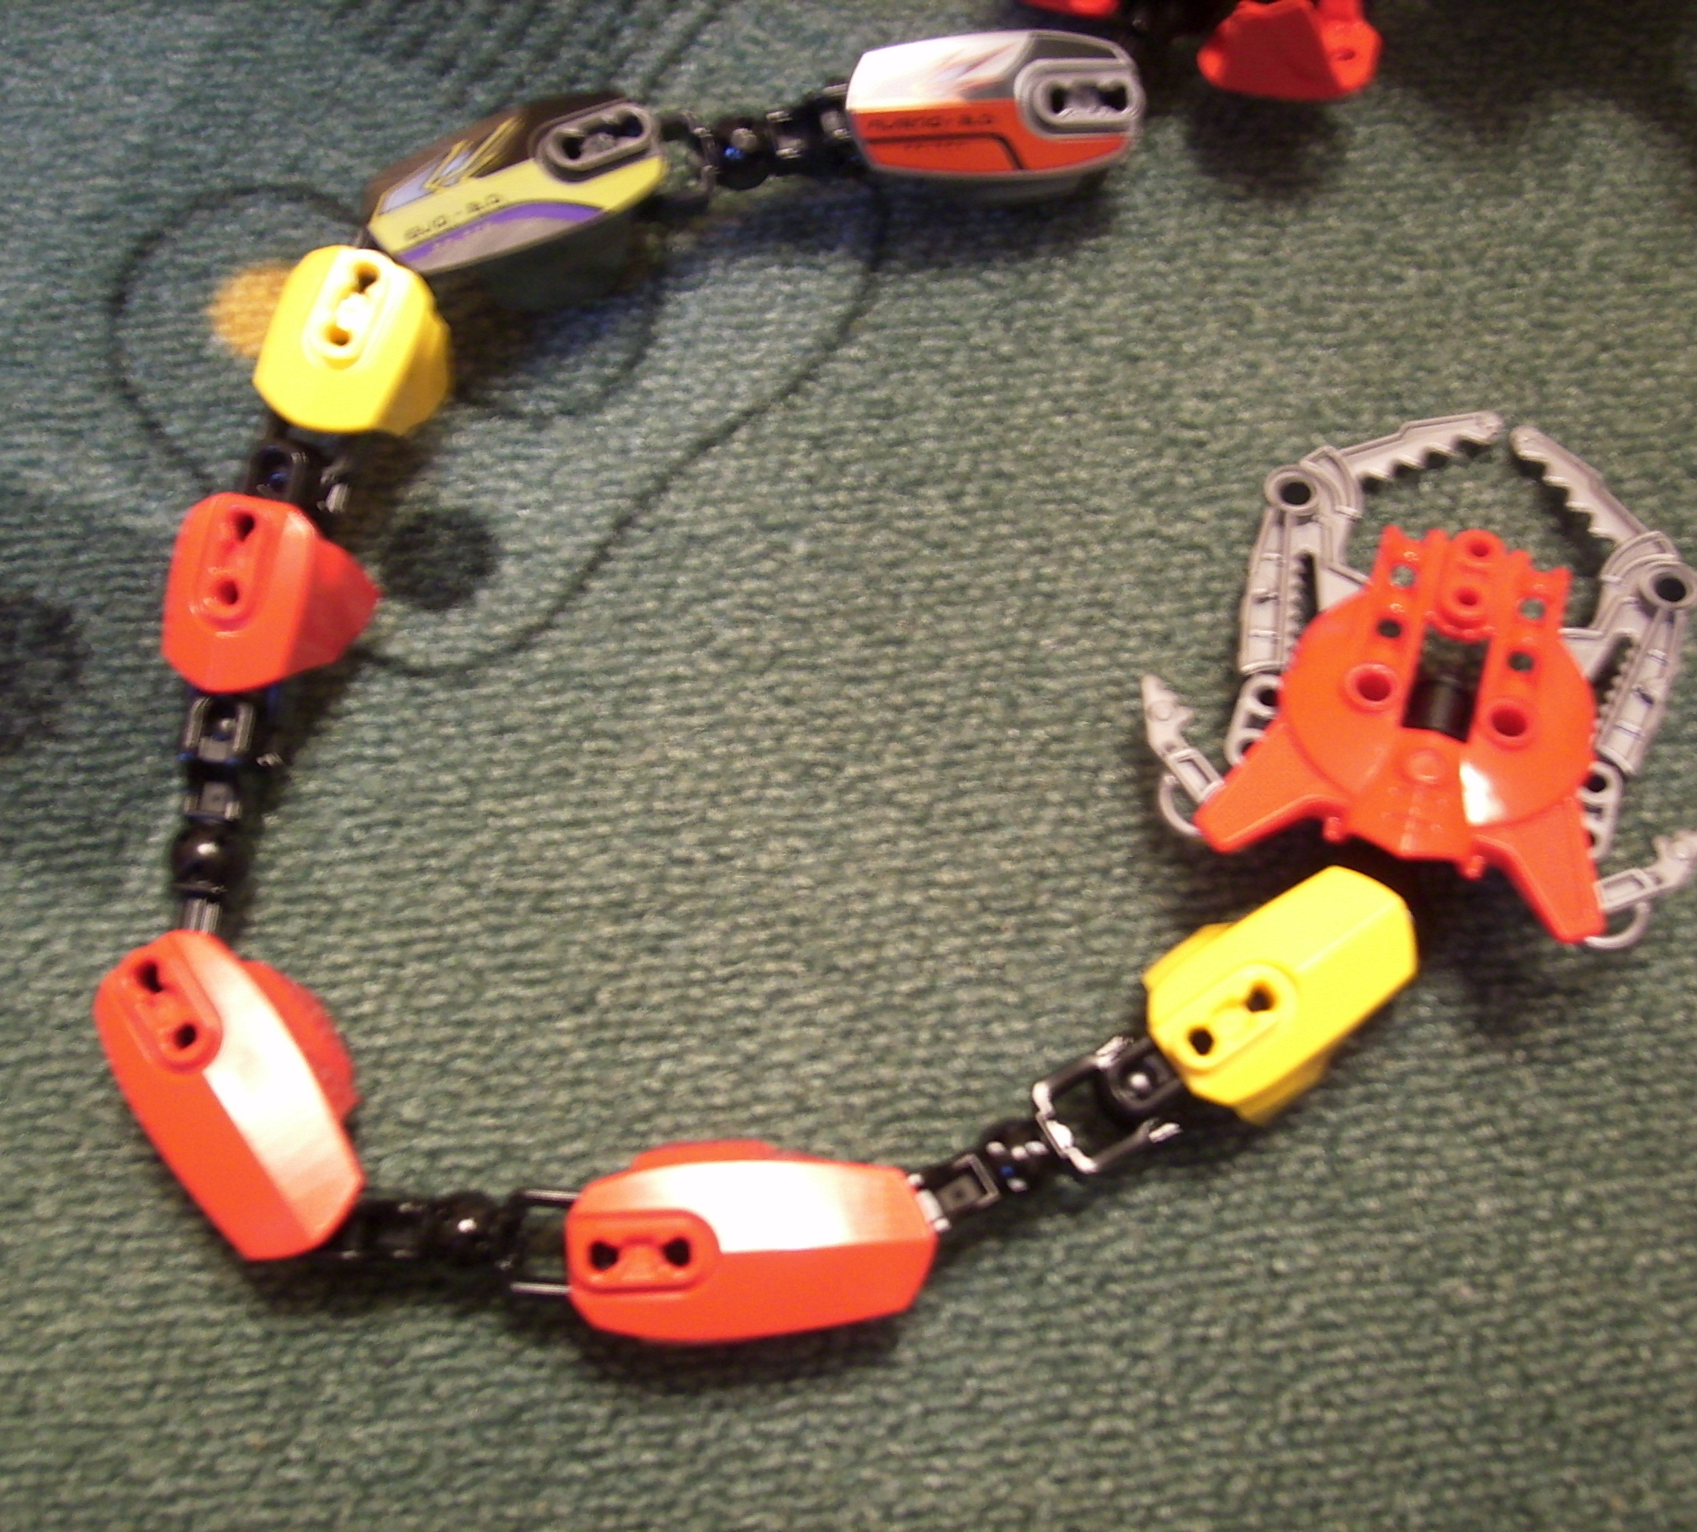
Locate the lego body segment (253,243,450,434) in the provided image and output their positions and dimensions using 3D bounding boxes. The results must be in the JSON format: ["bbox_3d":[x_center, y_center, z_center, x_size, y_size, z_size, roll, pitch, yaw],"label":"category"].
[{"bbox_3d":[-0.070,-0.056,0.261,0.026,0.020,0.026,17,74,3],"label":"lego body segment"}]

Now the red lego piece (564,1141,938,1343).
[{"bbox_3d":[-0.013,0.061,0.243,0.045,0.019,0.025,-1,74,-2],"label":"red lego piece"}]

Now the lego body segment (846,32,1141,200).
[{"bbox_3d":[0.022,-0.103,0.294,0.045,0.019,0.025,-3,74,-3],"label":"lego body segment"}]

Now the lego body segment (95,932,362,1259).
[{"bbox_3d":[-0.080,0.043,0.246,0.025,0.019,0.045,-34,78,-11],"label":"lego body segment"}]

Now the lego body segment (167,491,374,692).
[{"bbox_3d":[-0.081,-0.021,0.258,0.026,0.020,0.026,7,74,0],"label":"lego body segment"}]

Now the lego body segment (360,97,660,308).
[{"bbox_3d":[-0.049,-0.083,0.279,0.045,0.019,0.025,-23,76,-8],"label":"lego body segment"}]

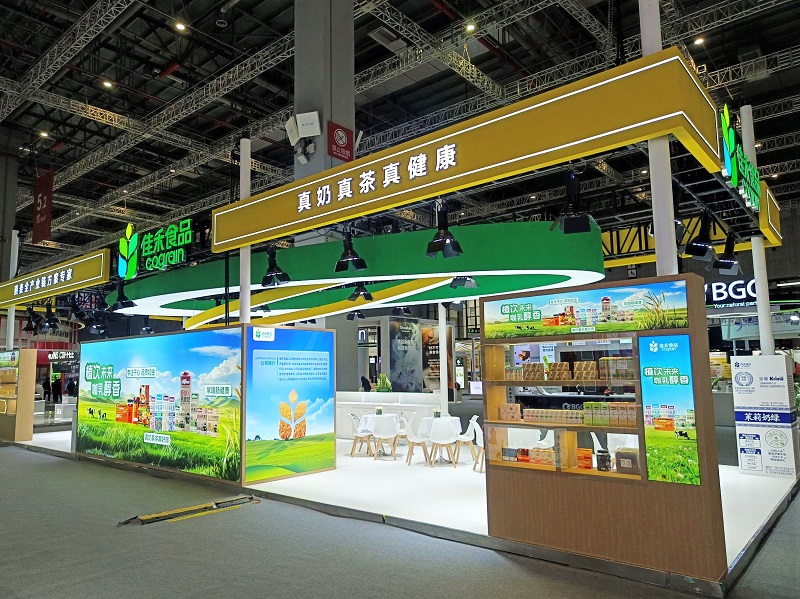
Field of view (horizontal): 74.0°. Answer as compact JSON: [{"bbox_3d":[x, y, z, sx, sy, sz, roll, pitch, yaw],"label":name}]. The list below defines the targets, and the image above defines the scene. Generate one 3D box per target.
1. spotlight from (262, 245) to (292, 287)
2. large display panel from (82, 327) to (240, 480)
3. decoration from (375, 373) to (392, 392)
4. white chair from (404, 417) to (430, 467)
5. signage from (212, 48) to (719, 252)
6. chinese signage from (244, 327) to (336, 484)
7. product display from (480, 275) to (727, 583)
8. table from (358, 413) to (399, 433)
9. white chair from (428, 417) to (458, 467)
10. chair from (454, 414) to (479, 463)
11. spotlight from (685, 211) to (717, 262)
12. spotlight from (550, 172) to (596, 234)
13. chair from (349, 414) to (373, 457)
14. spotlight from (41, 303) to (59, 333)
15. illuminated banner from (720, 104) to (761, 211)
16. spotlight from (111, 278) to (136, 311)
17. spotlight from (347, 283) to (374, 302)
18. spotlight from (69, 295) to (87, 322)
[{"bbox_3d":[-1.887,-0.517,8.085,0.391,0.587,0.391,-6,-9,36],"label":"spotlight"},{"bbox_3d":[-4.285,1.812,9.390,4.758,2.360,0.180,-6,-9,33],"label":"large display panel"},{"bbox_3d":[-0.388,1.953,12.500,0.420,0.460,0.400,-1,-7,-2],"label":"decoration"},{"bbox_3d":[0.281,2.392,9.055,0.490,0.790,0.470,0,-7,-10],"label":"white chair"},{"bbox_3d":[0.093,-1.402,7.249,7.100,0.710,1.470,-7,-9,38],"label":"signage"},{"bbox_3d":[-1.674,1.578,8.280,0.082,2.276,1.679,-8,-10,43],"label":"chinese signage"},{"bbox_3d":[1.755,1.085,4.939,1.990,2.390,0.400,-7,-9,38],"label":"product display"},{"bbox_3d":[-0.368,2.662,10.406,0.750,0.750,0.750,-7,-9,38],"label":"table"},{"bbox_3d":[0.739,2.487,9.302,0.470,0.820,0.490,-1,-7,-1],"label":"white chair"},{"bbox_3d":[1.126,2.387,9.138,0.490,0.790,0.470,-2,-7,8],"label":"chair"},{"bbox_3d":[3.524,-0.730,6.250,0.360,0.530,0.350,-6,-9,36],"label":"spotlight"},{"bbox_3d":[1.682,-0.931,5.150,0.410,0.540,0.380,-3,-8,18],"label":"spotlight"},{"bbox_3d":[-0.716,2.680,10.589,0.490,0.820,0.470,-3,-8,11],"label":"chair"},{"bbox_3d":[-8.182,0.420,12.400,0.360,0.650,0.340,-7,-9,38],"label":"spotlight"},{"bbox_3d":[4.085,-1.606,6.316,0.130,0.900,2.100,-8,-10,41],"label":"illuminated banner"},{"bbox_3d":[-5.811,-0.105,11.124,0.391,0.587,0.391,-6,-9,36],"label":"spotlight"},{"bbox_3d":[-0.677,-0.223,9.100,0.380,0.540,0.380,-1,-7,-4],"label":"spotlight"},{"bbox_3d":[-7.754,0.216,12.772,0.391,0.587,0.391,-6,-9,36],"label":"spotlight"}]

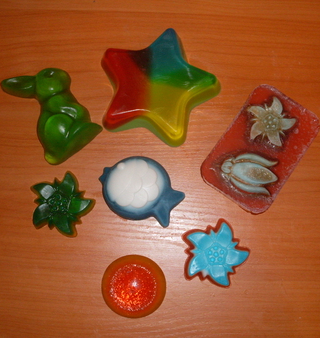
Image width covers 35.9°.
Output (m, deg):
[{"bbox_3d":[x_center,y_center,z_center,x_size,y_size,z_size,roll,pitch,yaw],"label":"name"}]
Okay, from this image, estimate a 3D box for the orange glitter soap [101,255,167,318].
[{"bbox_3d":[-0.021,0.092,0.385,0.051,0.022,0.049,0,82,0],"label":"orange glitter soap"}]

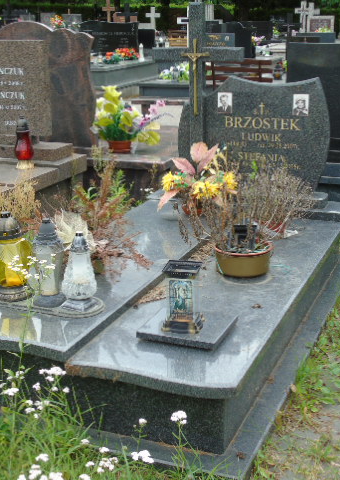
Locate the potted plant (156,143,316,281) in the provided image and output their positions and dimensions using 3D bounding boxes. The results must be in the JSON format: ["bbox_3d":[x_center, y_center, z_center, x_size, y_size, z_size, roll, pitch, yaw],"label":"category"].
[{"bbox_3d":[0.307,-0.171,3.380,0.651,0.499,0.500,6,19,22],"label":"potted plant"}]

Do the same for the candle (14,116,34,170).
[{"bbox_3d":[-0.971,-0.646,4.888,0.127,0.339,0.127,6,19,22],"label":"candle"}]

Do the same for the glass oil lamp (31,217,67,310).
[{"bbox_3d":[-0.443,0.072,2.662,0.120,0.325,0.120,0,17,0],"label":"glass oil lamp"}]

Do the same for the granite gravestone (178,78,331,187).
[{"bbox_3d":[0.450,-0.583,4.069,0.835,0.620,0.079,6,18,21],"label":"granite gravestone"}]

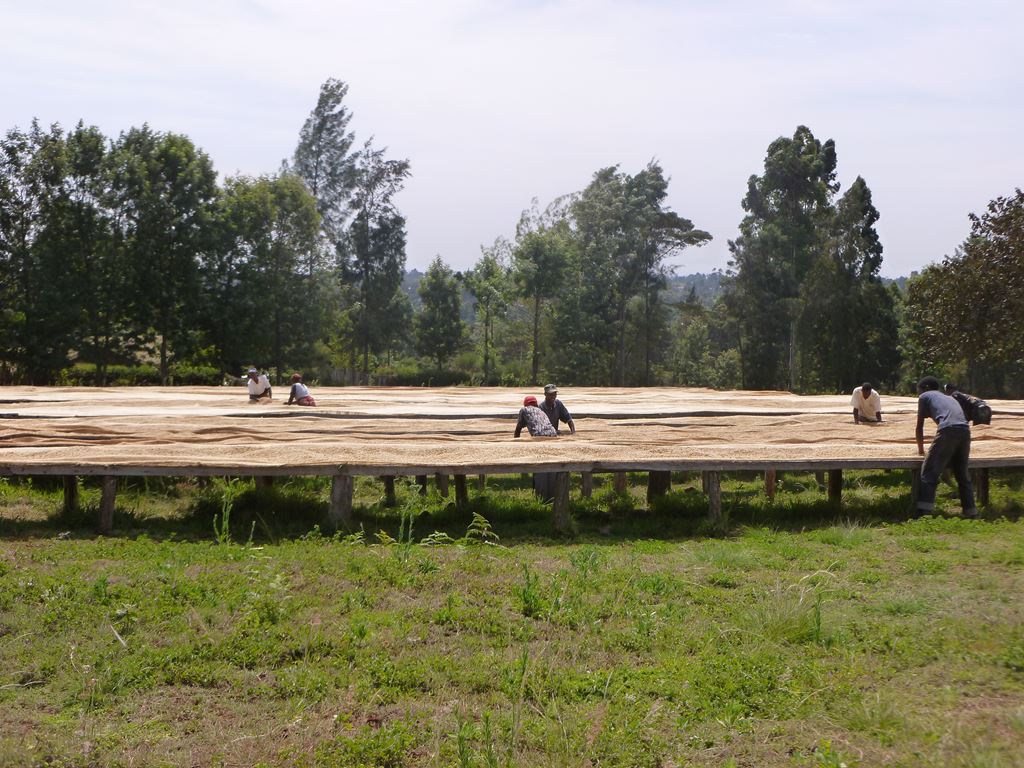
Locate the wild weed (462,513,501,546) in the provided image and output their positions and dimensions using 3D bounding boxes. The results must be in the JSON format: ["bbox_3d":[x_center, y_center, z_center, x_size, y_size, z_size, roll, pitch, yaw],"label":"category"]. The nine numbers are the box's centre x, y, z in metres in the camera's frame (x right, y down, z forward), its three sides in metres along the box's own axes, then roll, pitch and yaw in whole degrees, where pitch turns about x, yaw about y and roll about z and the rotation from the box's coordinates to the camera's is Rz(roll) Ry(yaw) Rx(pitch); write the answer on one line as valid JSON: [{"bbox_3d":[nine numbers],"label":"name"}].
[{"bbox_3d":[-0.285,1.359,13.000,0.360,0.320,0.330,0,0,0],"label":"wild weed"}]

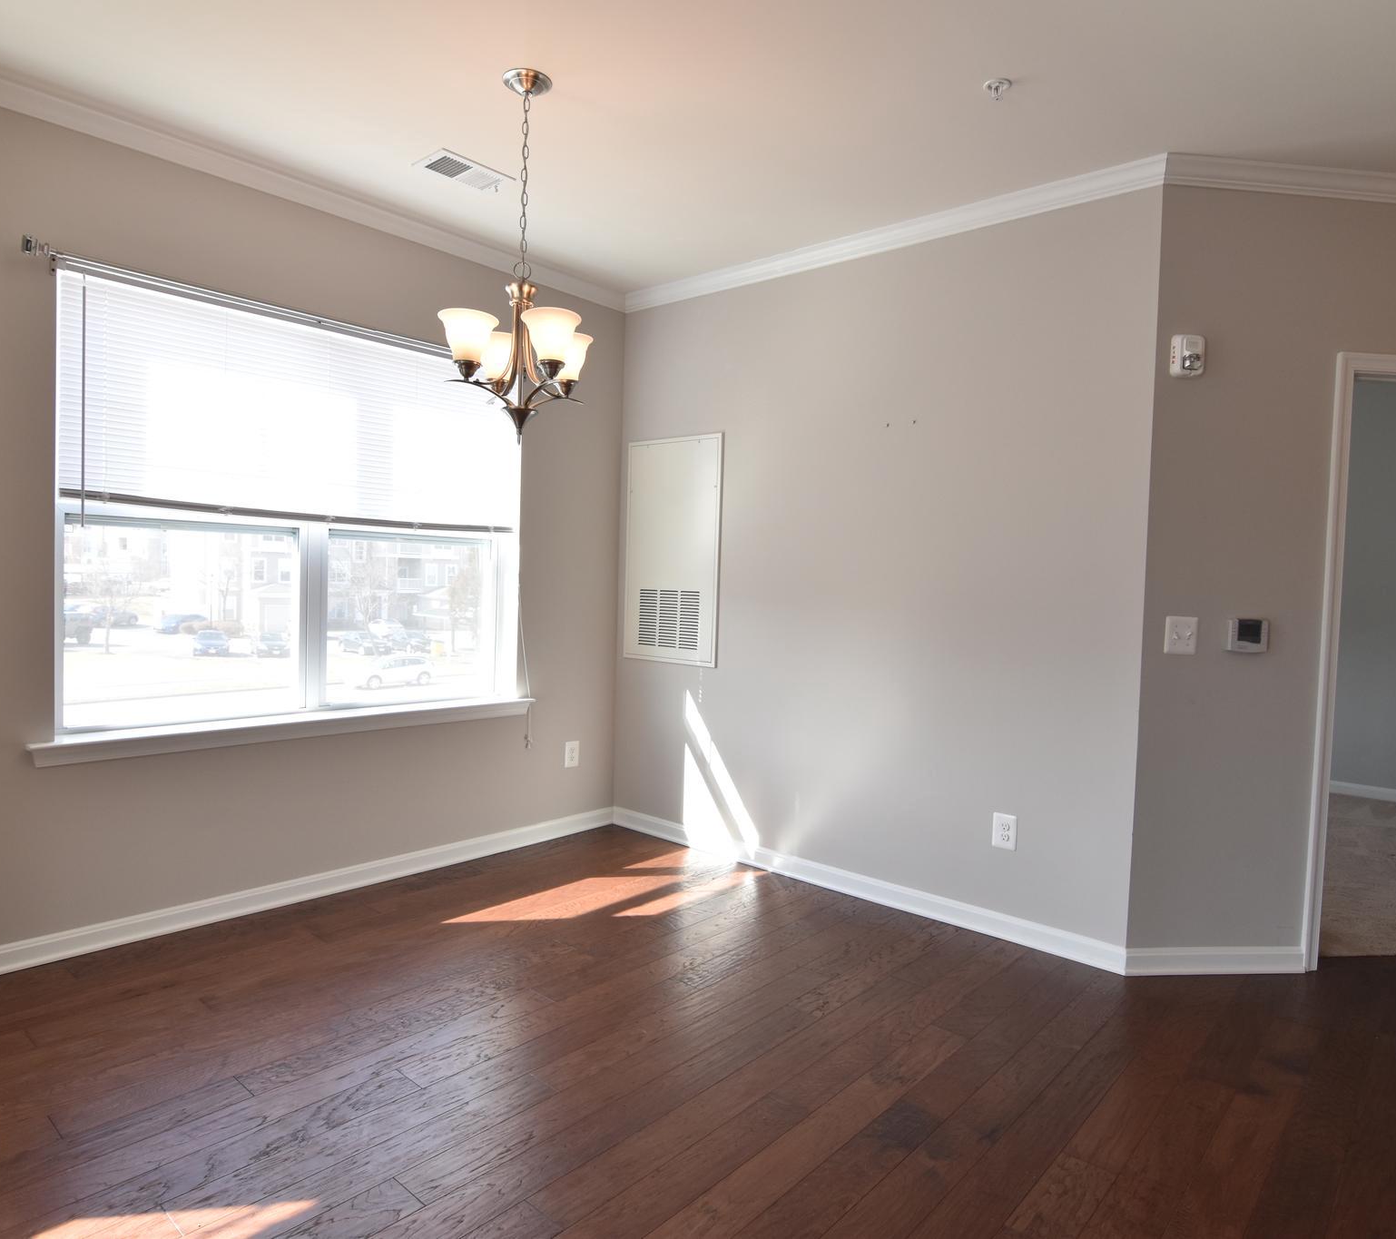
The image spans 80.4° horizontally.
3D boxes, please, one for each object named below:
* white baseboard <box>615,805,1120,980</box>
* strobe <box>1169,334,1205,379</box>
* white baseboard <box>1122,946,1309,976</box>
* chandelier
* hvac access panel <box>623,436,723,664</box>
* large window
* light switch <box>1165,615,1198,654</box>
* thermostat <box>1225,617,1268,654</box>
[{"bbox_3d":[0.497,1.101,3.579,2.430,0.091,0.015,4,4,38],"label":"white baseboard"},{"bbox_3d":[1.616,-0.864,2.711,0.096,0.136,0.055,2,3,-6],"label":"strobe"},{"bbox_3d":[1.787,1.178,2.857,0.672,0.091,0.015,2,3,-6],"label":"white baseboard"},{"bbox_3d":[-0.494,-1.023,2.339,0.455,1.009,0.455,2,3,0],"label":"chandelier"},{"bbox_3d":[-0.134,-0.334,4.045,0.599,1.101,0.020,4,4,38],"label":"hvac access panel"},{"bbox_3d":[-1.469,-0.362,3.261,0.117,1.494,1.736,5,4,44],"label":"large window"},{"bbox_3d":[1.633,0.056,2.785,0.115,0.125,0.009,2,3,-6],"label":"light switch"},{"bbox_3d":[1.864,0.058,2.799,0.135,0.111,0.028,2,3,-6],"label":"thermostat"}]

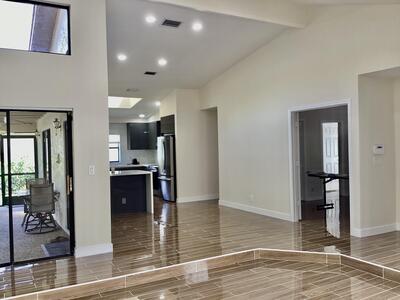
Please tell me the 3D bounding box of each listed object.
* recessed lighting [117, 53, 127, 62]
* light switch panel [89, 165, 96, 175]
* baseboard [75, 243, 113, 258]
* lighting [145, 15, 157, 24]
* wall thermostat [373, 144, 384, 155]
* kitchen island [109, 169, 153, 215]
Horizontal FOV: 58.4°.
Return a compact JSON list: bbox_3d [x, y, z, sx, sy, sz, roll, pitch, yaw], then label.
[{"bbox_3d":[-1.585,-1.888,7.275,0.170,0.030,0.170,-2,-9,-28],"label":"recessed lighting"},{"bbox_3d":[-1.480,0.274,4.908,0.074,0.120,0.012,-2,0,-28],"label":"light switch panel"},{"bbox_3d":[-1.457,1.374,4.916,0.497,0.125,0.017,-2,0,-28],"label":"baseboard"},{"bbox_3d":[-0.812,-2.151,5.870,0.170,0.030,0.170,-2,-9,-28],"label":"lighting"},{"bbox_3d":[2.821,-0.004,5.644,0.195,0.146,0.035,-1,0,-27],"label":"wall thermostat"},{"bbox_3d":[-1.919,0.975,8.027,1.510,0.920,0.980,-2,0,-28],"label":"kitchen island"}]

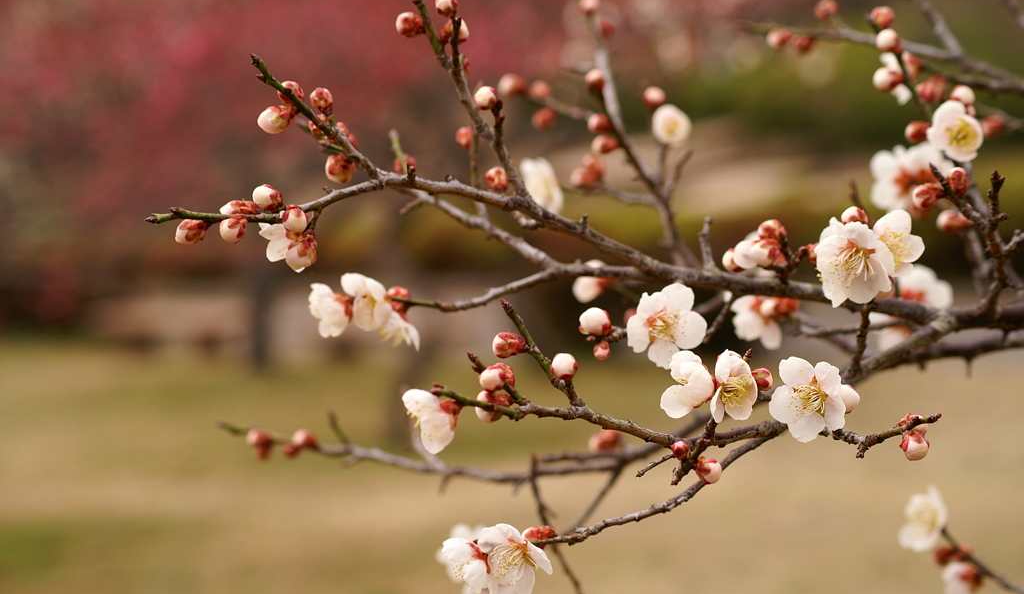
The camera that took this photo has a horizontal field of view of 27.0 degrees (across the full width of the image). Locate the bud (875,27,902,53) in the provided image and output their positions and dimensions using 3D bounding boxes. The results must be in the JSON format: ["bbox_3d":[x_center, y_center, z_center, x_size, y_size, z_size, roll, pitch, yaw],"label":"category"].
[{"bbox_3d":[0.130,-0.088,0.735,0.009,0.008,0.008,47,0,-27],"label":"bud"}]

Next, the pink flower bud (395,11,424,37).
[{"bbox_3d":[-0.034,-0.091,0.710,0.009,0.008,0.008,-3,0,-28],"label":"pink flower bud"}]

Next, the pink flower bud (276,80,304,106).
[{"bbox_3d":[-0.072,-0.066,0.690,0.008,0.008,0.009,-27,44,0],"label":"pink flower bud"}]

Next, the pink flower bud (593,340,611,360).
[{"bbox_3d":[0.029,0.017,0.685,0.005,0.006,0.005,0,-15,0],"label":"pink flower bud"}]

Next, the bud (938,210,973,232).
[{"bbox_3d":[0.157,-0.027,0.755,0.011,0.008,0.008,12,0,-9],"label":"bud"}]

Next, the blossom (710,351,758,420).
[{"bbox_3d":[0.070,0.028,0.680,0.018,0.023,0.013,-3,13,-37],"label":"blossom"}]

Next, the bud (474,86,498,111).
[{"bbox_3d":[-0.009,-0.066,0.710,0.009,0.008,0.008,40,0,-38],"label":"bud"}]

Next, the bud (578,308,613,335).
[{"bbox_3d":[0.027,0.008,0.680,0.010,0.009,0.009,45,0,-31],"label":"bud"}]

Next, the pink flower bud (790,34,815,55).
[{"bbox_3d":[0.109,-0.095,0.800,0.009,0.007,0.007,-45,0,-25],"label":"pink flower bud"}]

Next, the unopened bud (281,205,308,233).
[{"bbox_3d":[-0.069,-0.025,0.675,0.008,0.010,0.008,-3,-30,0],"label":"unopened bud"}]

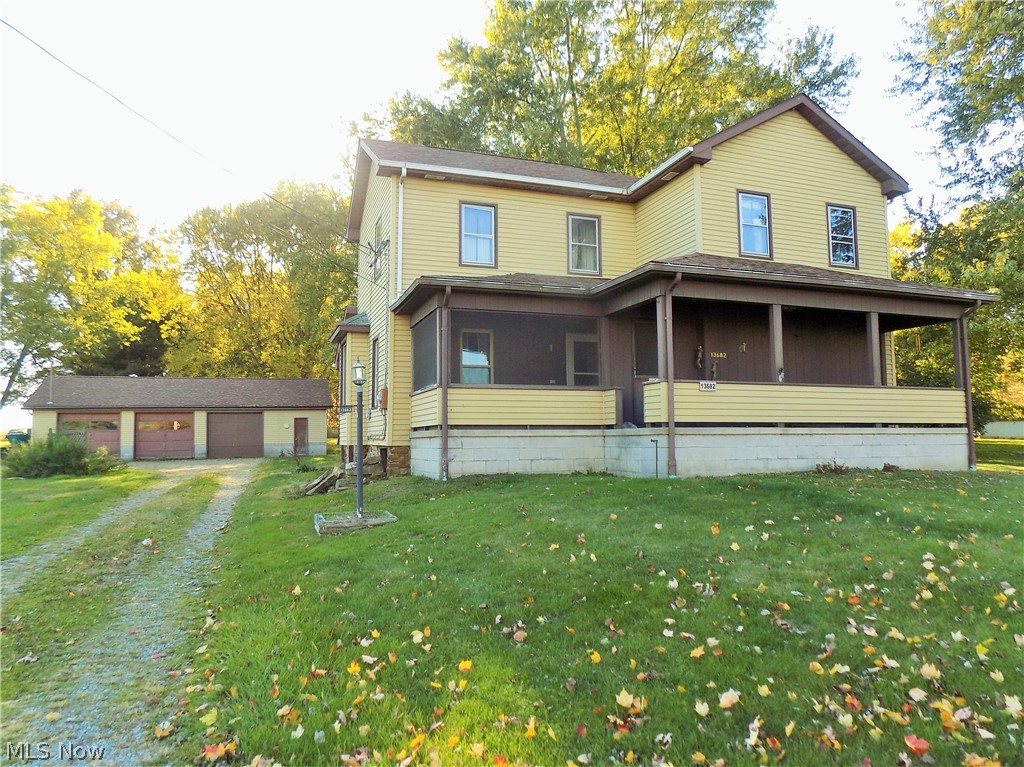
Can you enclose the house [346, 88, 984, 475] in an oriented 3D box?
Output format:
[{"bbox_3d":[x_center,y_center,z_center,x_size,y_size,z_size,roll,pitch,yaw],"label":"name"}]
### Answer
[{"bbox_3d":[1.891,-1.885,16.534,11.550,7.770,11.800,1,-5,-20],"label":"house"}]

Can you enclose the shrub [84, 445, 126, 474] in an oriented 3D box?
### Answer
[{"bbox_3d":[-13.620,2.558,22.676,1.350,0.912,1.300,0,-5,0],"label":"shrub"}]

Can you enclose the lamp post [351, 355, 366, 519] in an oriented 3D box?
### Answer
[{"bbox_3d":[-2.061,0.715,9.173,0.220,2.172,0.220,0,-5,0],"label":"lamp post"}]

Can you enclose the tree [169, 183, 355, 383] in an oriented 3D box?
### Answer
[{"bbox_3d":[-17.931,-4.776,48.533,13.390,19.356,13.390,0,-5,0],"label":"tree"}]

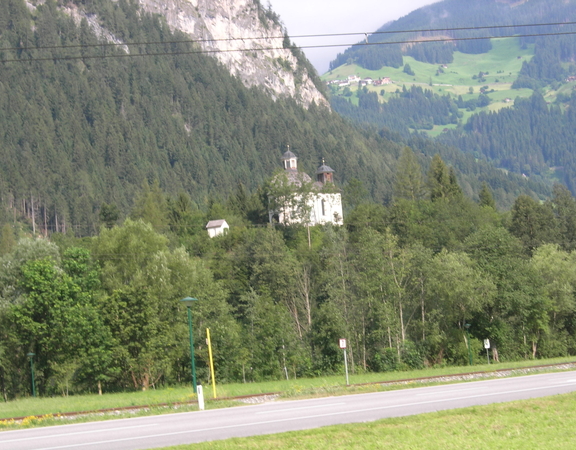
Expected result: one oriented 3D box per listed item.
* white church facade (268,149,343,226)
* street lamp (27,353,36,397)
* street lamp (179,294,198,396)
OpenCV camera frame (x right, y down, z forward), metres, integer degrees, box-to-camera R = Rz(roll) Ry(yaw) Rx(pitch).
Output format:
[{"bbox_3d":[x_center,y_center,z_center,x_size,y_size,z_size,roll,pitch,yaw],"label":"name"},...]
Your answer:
[{"bbox_3d":[3.078,-6.332,250.000,11.000,14.000,7.800,-1,-7,-31],"label":"white church facade"},{"bbox_3d":[-26.722,15.704,149.000,0.800,4.650,0.800,-4,-6,0],"label":"street lamp"},{"bbox_3d":[-4.612,5.788,68.500,0.800,4.680,0.800,-4,-6,0],"label":"street lamp"}]

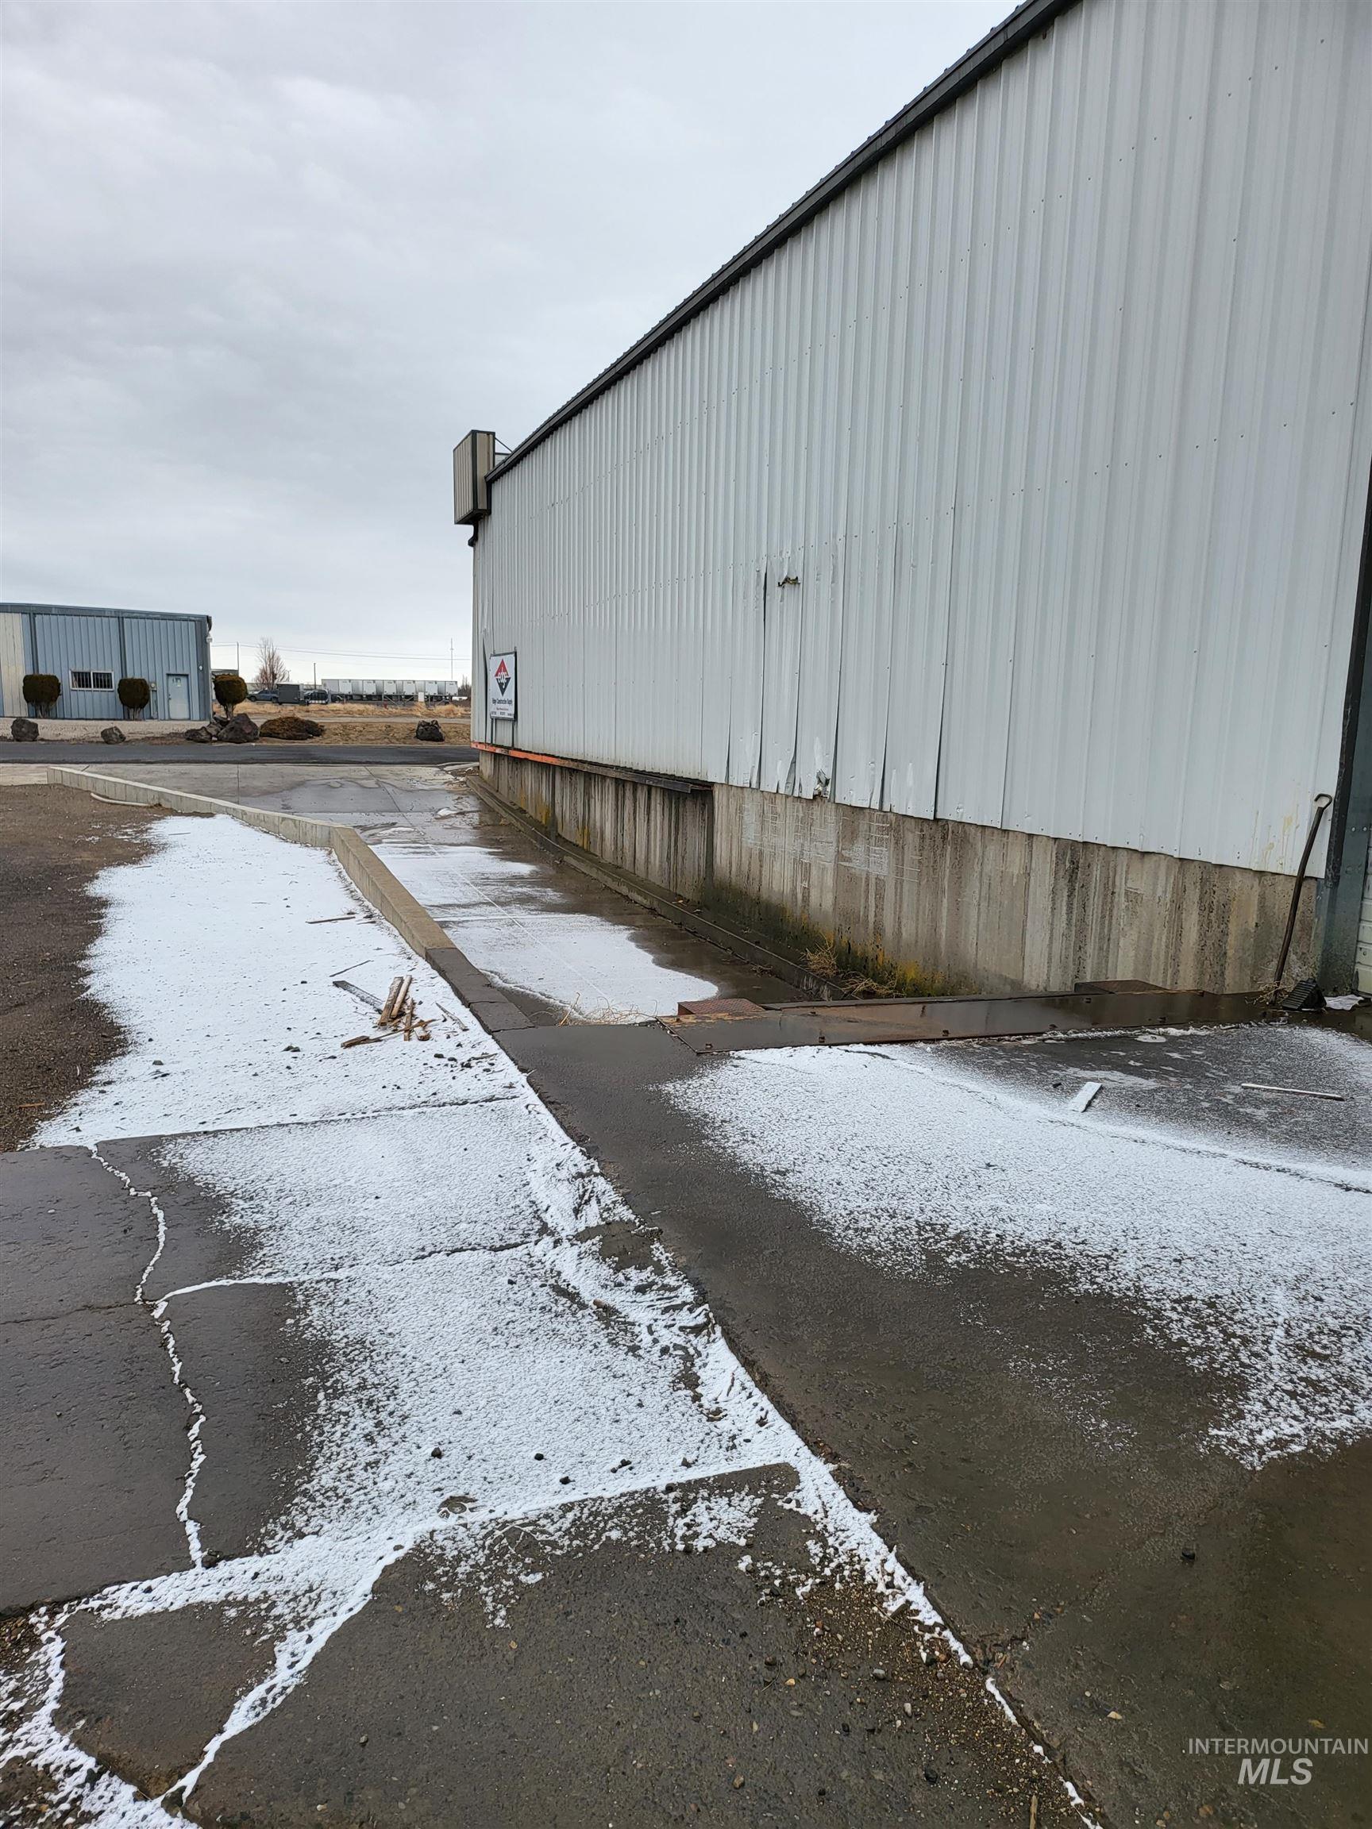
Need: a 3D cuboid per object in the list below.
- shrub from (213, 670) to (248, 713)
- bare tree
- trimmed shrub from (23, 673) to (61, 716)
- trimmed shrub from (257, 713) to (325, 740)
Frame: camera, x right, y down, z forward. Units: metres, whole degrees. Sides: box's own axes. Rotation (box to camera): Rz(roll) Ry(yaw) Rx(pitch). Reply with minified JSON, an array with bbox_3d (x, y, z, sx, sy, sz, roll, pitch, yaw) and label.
[{"bbox_3d":[-20.456,-9.730,57.000,1.420,2.000,1.420,-2,10,-20],"label":"shrub"},{"bbox_3d":[-78.287,-46.513,240.000,6.000,11.200,6.000,-2,10,-20],"label":"bare tree"},{"bbox_3d":[-28.306,-9.588,55.800,1.500,1.850,1.450,-2,10,-20],"label":"trimmed shrub"},{"bbox_3d":[-13.718,-6.511,44.236,2.150,0.820,1.900,-2,10,-20],"label":"trimmed shrub"}]

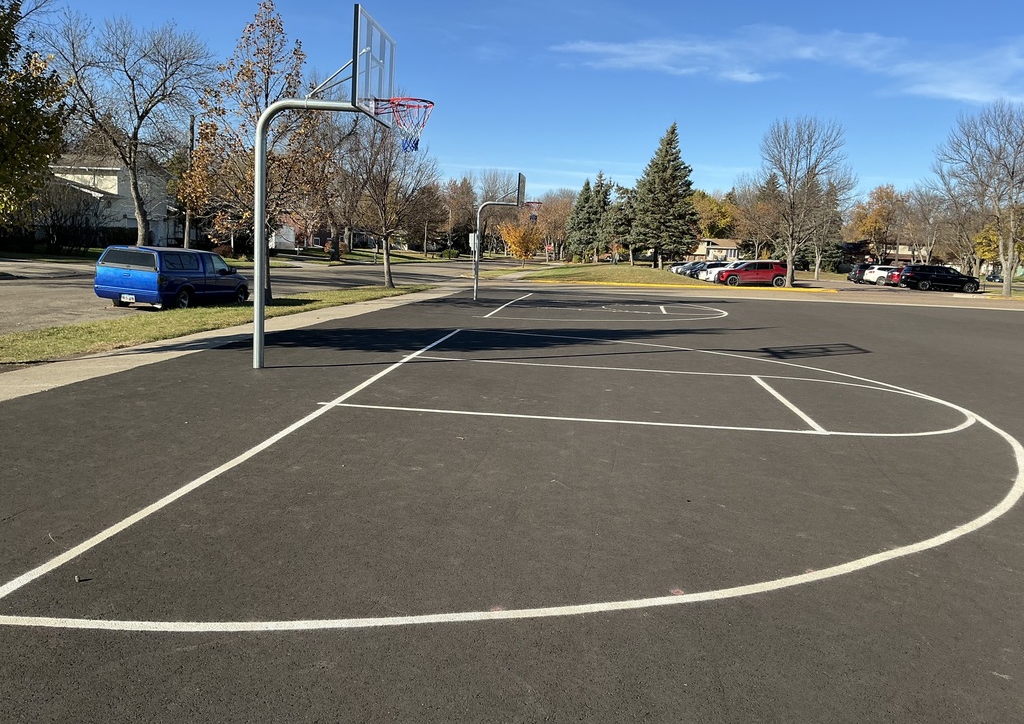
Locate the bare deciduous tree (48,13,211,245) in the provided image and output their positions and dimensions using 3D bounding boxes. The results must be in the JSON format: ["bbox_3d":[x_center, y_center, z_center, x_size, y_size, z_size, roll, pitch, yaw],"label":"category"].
[{"bbox_3d":[-21.242,-12.856,46.000,8.600,13.000,8.400,3,8,6],"label":"bare deciduous tree"}]

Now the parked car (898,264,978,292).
[{"bbox_3d":[32.720,-6.424,63.500,5.450,1.880,2.020,3,7,6],"label":"parked car"}]

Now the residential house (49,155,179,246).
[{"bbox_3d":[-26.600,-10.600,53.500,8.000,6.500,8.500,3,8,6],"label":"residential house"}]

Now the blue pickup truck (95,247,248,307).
[{"bbox_3d":[-9.050,-2.380,22.800,1.780,1.600,5.150,4,8,9],"label":"blue pickup truck"}]

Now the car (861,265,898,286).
[{"bbox_3d":[33.897,-7.631,73.500,4.900,1.740,1.930,3,7,5],"label":"car"}]

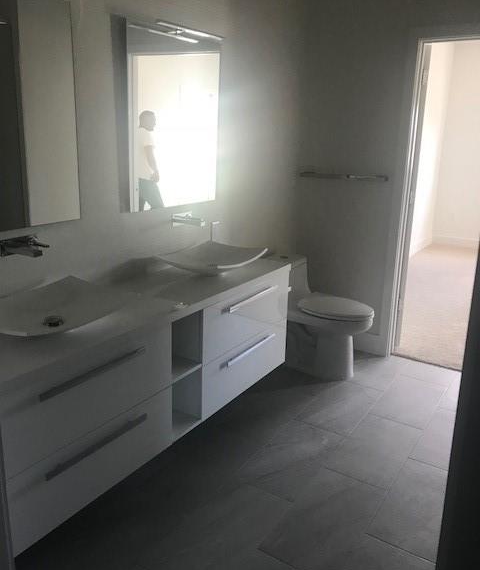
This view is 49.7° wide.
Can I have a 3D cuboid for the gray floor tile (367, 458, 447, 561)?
[{"bbox_3d":[0.784,0.937,2.194,0.305,0.010,0.608,11,19,31],"label":"gray floor tile"}]

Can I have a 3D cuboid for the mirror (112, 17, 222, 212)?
[{"bbox_3d":[-0.328,-0.792,2.525,0.025,0.808,0.774,11,19,31],"label":"mirror"}]

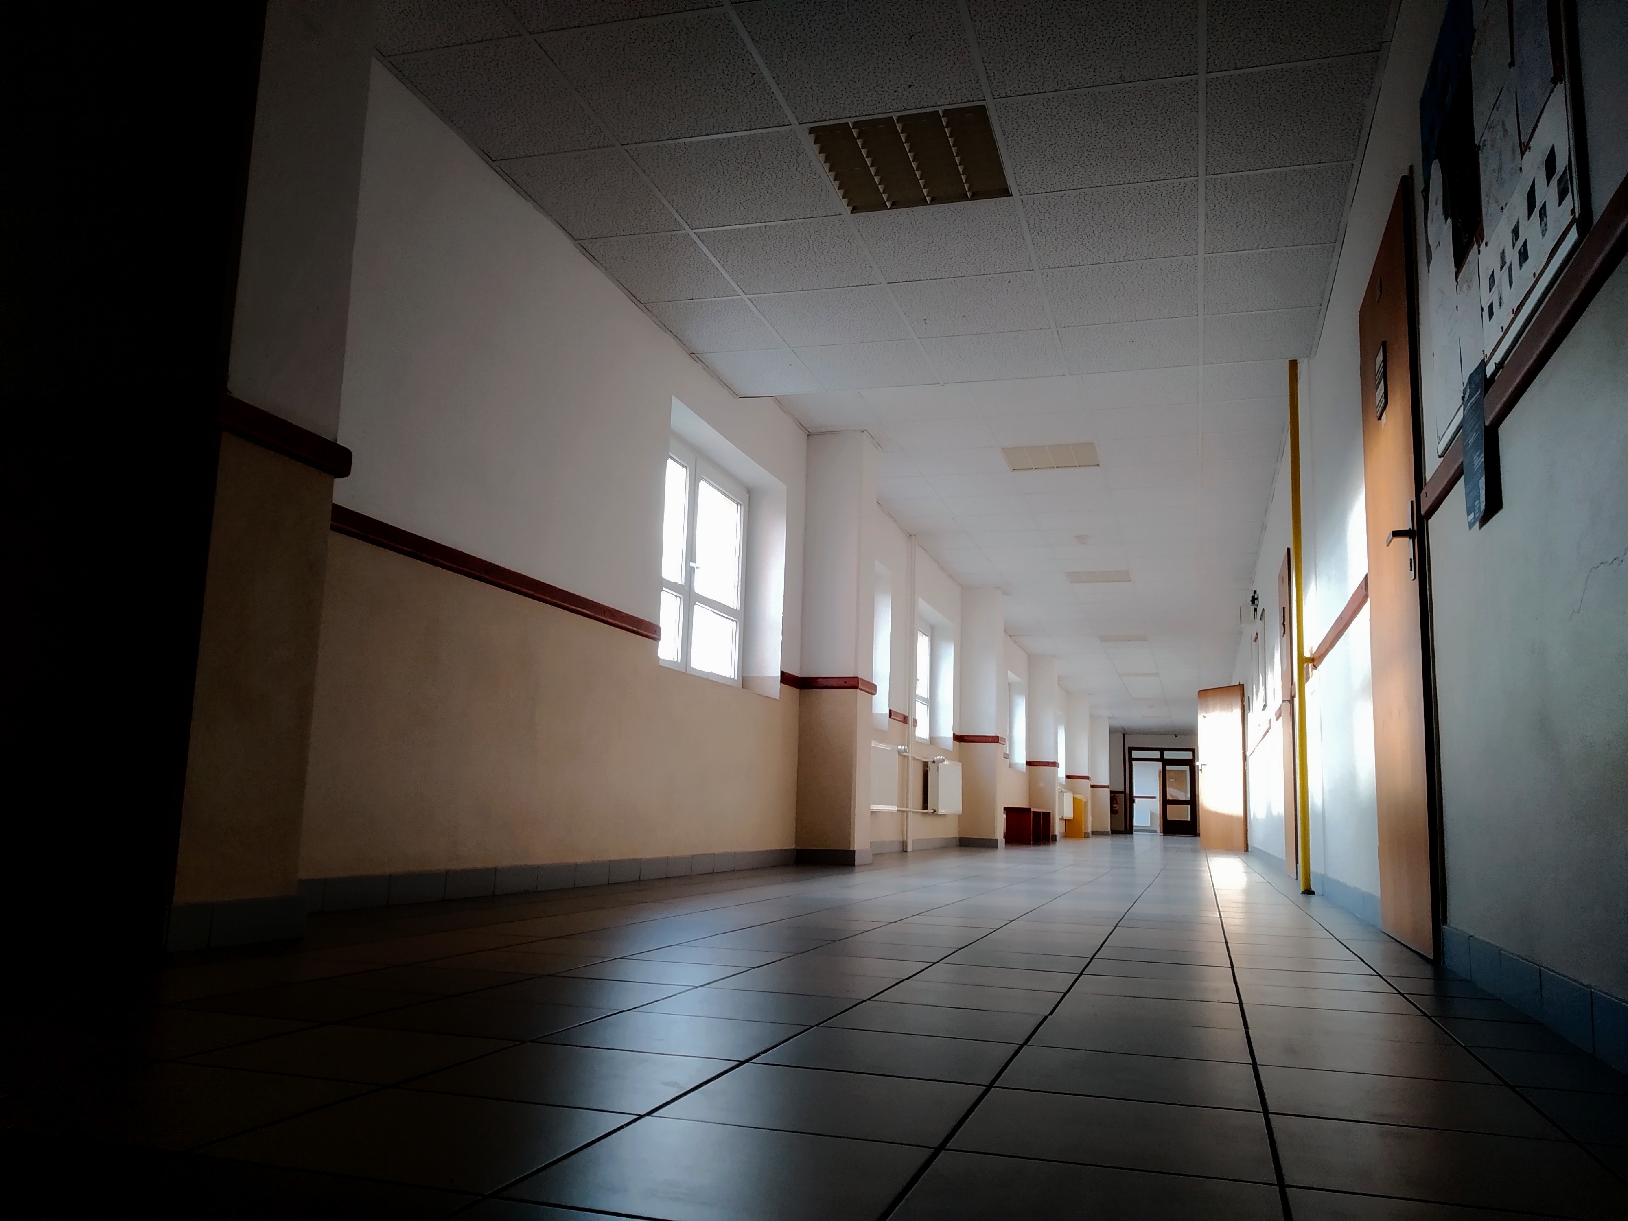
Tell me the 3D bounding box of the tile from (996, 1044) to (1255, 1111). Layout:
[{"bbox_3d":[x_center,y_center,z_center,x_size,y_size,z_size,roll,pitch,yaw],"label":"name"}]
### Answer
[{"bbox_3d":[0.384,0.570,1.487,0.293,0.010,0.285,-1,-10,17],"label":"tile"}]

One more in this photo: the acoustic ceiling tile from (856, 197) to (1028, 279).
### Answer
[{"bbox_3d":[0.522,-1.447,4.792,0.620,0.016,0.612,-1,-10,17],"label":"acoustic ceiling tile"}]

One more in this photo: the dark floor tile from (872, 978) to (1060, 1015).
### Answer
[{"bbox_3d":[0.273,0.681,2.145,0.298,0.010,0.293,-1,-10,17],"label":"dark floor tile"}]

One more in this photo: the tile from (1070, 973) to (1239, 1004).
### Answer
[{"bbox_3d":[0.638,0.713,2.294,0.293,0.010,0.285,-1,-10,17],"label":"tile"}]

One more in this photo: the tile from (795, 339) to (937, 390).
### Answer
[{"bbox_3d":[0.263,-1.175,5.855,0.602,0.017,0.580,-1,-11,17],"label":"tile"}]

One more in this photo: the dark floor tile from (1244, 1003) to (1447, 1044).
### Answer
[{"bbox_3d":[0.849,0.668,1.963,0.297,0.010,0.288,-1,-10,17],"label":"dark floor tile"}]

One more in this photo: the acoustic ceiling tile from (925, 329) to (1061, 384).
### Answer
[{"bbox_3d":[0.889,-1.239,5.964,0.620,0.016,0.612,-1,-10,17],"label":"acoustic ceiling tile"}]

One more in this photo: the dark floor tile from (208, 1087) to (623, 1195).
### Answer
[{"bbox_3d":[-0.355,0.494,1.143,0.298,0.010,0.293,-1,-10,17],"label":"dark floor tile"}]

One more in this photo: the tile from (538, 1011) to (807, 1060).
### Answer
[{"bbox_3d":[-0.185,0.589,1.686,0.298,0.010,0.295,-1,-10,17],"label":"tile"}]

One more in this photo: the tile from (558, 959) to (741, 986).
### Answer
[{"bbox_3d":[-0.304,0.692,2.323,0.298,0.010,0.293,-1,-10,17],"label":"tile"}]

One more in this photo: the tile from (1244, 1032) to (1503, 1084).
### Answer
[{"bbox_3d":[0.764,0.623,1.697,0.298,0.010,0.295,-1,-10,17],"label":"tile"}]

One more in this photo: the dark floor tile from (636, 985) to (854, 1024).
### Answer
[{"bbox_3d":[-0.096,0.629,1.932,0.293,0.010,0.285,-1,-10,17],"label":"dark floor tile"}]

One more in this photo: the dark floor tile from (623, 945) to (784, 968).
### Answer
[{"bbox_3d":[-0.216,0.739,2.592,0.297,0.010,0.288,-1,-10,17],"label":"dark floor tile"}]

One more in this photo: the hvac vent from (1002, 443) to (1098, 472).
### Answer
[{"bbox_3d":[1.613,-1.048,8.269,0.600,0.040,0.570,-1,-10,17],"label":"hvac vent"}]

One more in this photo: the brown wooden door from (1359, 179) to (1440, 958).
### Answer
[{"bbox_3d":[1.671,-0.064,3.490,0.050,1.980,0.900,-1,-10,17],"label":"brown wooden door"}]

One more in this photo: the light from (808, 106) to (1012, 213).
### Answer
[{"bbox_3d":[0.323,-1.500,4.009,0.600,0.080,0.600,-1,-10,17],"label":"light"}]

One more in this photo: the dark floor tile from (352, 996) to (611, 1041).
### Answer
[{"bbox_3d":[-0.473,0.594,1.773,0.297,0.010,0.288,-1,-10,17],"label":"dark floor tile"}]

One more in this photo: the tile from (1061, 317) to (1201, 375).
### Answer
[{"bbox_3d":[1.495,-1.251,5.777,0.620,0.016,0.612,-1,-10,17],"label":"tile"}]

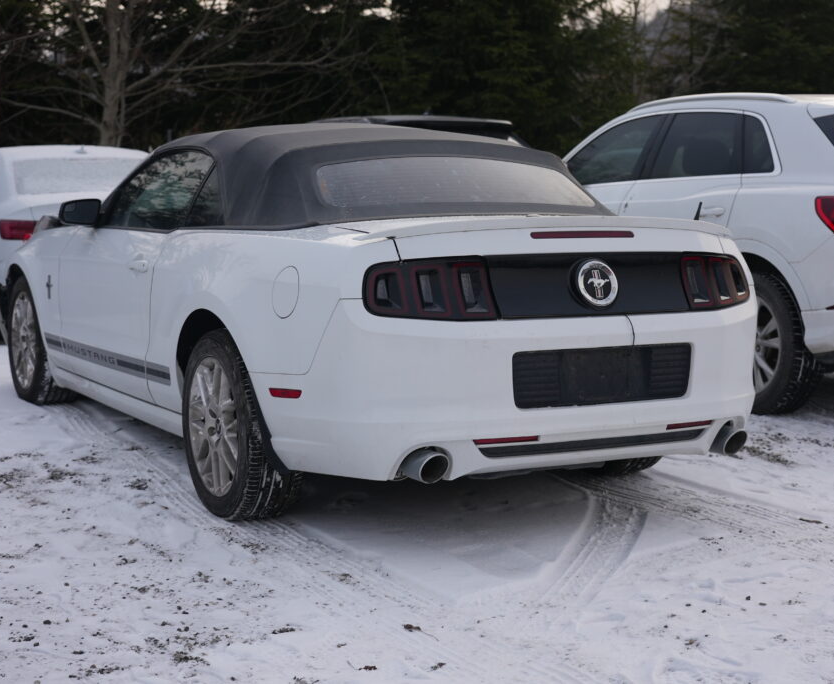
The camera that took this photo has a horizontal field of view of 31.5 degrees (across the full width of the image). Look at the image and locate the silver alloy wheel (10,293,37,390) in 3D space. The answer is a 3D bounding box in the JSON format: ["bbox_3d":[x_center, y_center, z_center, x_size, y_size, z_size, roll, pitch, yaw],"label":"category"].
[{"bbox_3d":[-1.952,-0.009,7.695,0.200,0.490,0.490,-3,8,-29],"label":"silver alloy wheel"}]

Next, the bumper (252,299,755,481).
[{"bbox_3d":[0.439,0.095,5.011,1.860,0.560,0.710,-3,8,-29],"label":"bumper"}]

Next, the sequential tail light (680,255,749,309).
[{"bbox_3d":[1.050,-0.211,5.098,0.420,0.200,0.170,-3,8,-29],"label":"sequential tail light"}]

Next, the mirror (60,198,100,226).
[{"bbox_3d":[-1.506,-0.580,6.624,0.190,0.130,0.120,-3,8,-29],"label":"mirror"}]

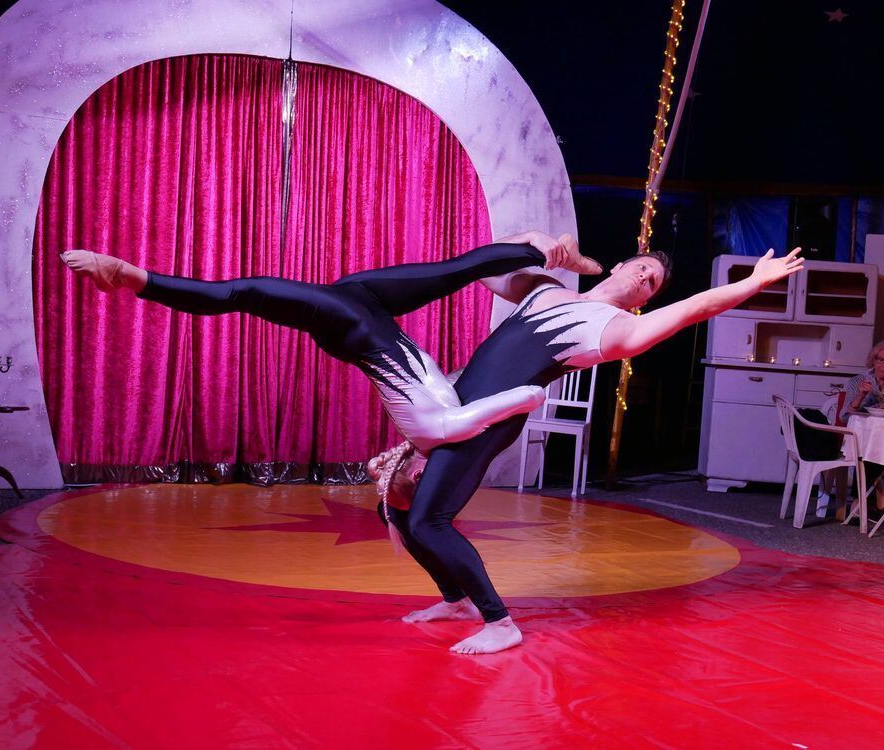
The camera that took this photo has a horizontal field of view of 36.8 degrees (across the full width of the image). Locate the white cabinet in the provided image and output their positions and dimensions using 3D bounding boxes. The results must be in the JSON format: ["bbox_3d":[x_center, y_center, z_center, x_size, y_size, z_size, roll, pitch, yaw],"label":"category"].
[{"bbox_3d":[2.520,0.007,9.688,1.170,1.710,0.530,3,2,3],"label":"white cabinet"}]

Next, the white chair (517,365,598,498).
[{"bbox_3d":[0.787,0.333,8.812,0.420,0.900,0.460,4,2,18],"label":"white chair"}]

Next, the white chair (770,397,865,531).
[{"bbox_3d":[2.292,0.533,8.121,0.540,0.780,0.540,3,2,1],"label":"white chair"}]

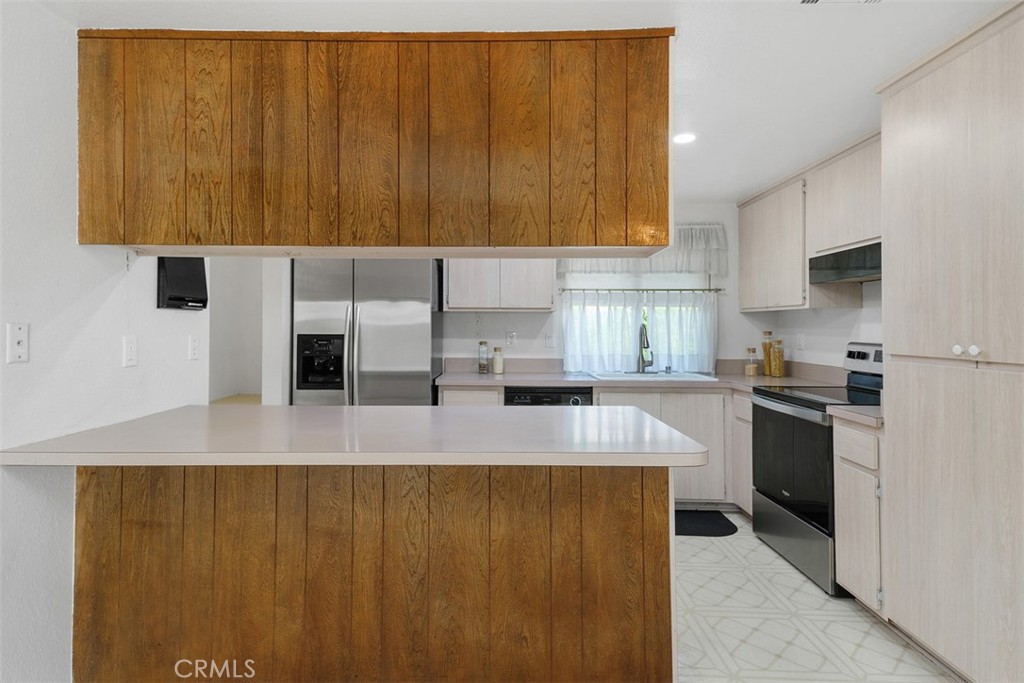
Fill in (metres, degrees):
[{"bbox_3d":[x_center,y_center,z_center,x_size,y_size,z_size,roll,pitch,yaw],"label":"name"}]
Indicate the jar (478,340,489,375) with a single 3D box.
[{"bbox_3d":[-0.224,0.125,4.031,0.075,0.258,0.075,0,1,0],"label":"jar"}]

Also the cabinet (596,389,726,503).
[{"bbox_3d":[1.038,0.714,3.865,0.922,0.800,0.600,0,1,-1],"label":"cabinet"}]

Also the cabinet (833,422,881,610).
[{"bbox_3d":[1.873,0.761,2.344,0.605,0.805,0.320,0,1,-1],"label":"cabinet"}]

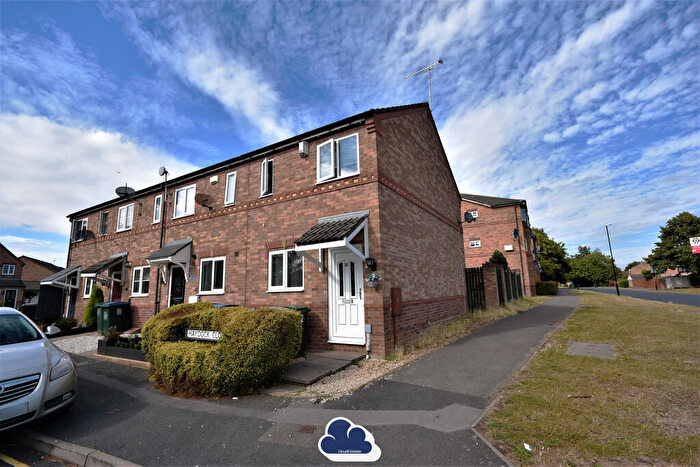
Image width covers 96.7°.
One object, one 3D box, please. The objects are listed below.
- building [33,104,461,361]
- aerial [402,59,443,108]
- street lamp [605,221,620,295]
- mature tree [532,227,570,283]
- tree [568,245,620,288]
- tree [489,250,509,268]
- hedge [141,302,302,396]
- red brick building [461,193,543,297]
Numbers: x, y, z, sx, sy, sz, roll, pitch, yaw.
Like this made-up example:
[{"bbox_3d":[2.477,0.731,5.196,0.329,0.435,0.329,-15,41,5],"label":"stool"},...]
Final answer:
[{"bbox_3d":[-4.627,0.026,14.893,17.550,7.900,9.500,-7,-11,31],"label":"building"},{"bbox_3d":[2.853,-5.575,11.991,1.550,2.050,0.400,-7,-11,31],"label":"aerial"},{"bbox_3d":[23.948,2.236,28.021,0.800,6.500,0.300,-7,-11,31],"label":"street lamp"},{"bbox_3d":[30.277,4.008,47.196,8.000,10.000,8.000,-7,-11,31],"label":"mature tree"},{"bbox_3d":[49.195,6.929,62.332,9.200,8.300,9.000,-7,-11,31],"label":"tree"},{"bbox_3d":[11.020,3.032,22.710,1.800,3.600,1.800,-7,-11,31],"label":"tree"},{"bbox_3d":[-2.172,1.827,5.246,2.550,1.120,1.750,-7,-11,31],"label":"hedge"},{"bbox_3d":[16.461,2.057,39.281,11.500,10.700,18.000,-7,-11,31],"label":"red brick building"}]

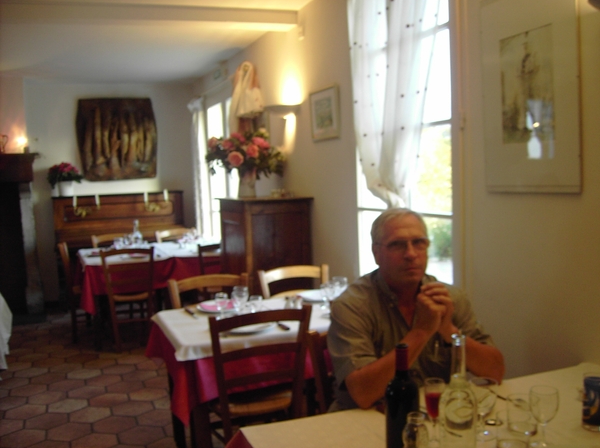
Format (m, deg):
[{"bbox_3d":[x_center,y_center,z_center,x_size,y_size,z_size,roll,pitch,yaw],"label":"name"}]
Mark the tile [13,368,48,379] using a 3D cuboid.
[{"bbox_3d":[-2.086,1.162,4.708,0.246,0.015,0.284,-3,5,-22],"label":"tile"}]

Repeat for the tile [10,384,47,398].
[{"bbox_3d":[-1.922,1.188,4.297,0.246,0.015,0.284,-3,5,-22],"label":"tile"}]

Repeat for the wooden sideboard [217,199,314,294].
[{"bbox_3d":[-0.278,0.450,4.750,0.541,1.290,0.790,-3,5,-22],"label":"wooden sideboard"}]

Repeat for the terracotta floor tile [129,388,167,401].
[{"bbox_3d":[-1.045,1.171,4.167,0.246,0.015,0.284,-3,5,-22],"label":"terracotta floor tile"}]

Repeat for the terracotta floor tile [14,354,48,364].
[{"bbox_3d":[-2.189,1.096,4.977,0.245,0.020,0.280,-4,5,-22],"label":"terracotta floor tile"}]

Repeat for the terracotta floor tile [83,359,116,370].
[{"bbox_3d":[-1.611,1.134,4.896,0.246,0.015,0.284,-3,5,-22],"label":"terracotta floor tile"}]

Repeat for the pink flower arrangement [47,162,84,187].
[{"bbox_3d":[-2.657,-0.556,6.888,0.410,0.300,0.380,-4,5,-20],"label":"pink flower arrangement"}]

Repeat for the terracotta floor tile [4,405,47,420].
[{"bbox_3d":[-1.698,1.176,3.760,0.240,0.020,0.285,-3,4,-22],"label":"terracotta floor tile"}]

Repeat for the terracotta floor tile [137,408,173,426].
[{"bbox_3d":[-0.846,1.168,3.628,0.240,0.020,0.285,-3,4,-22],"label":"terracotta floor tile"}]

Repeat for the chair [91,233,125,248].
[{"bbox_3d":[-1.890,0.560,6.228,0.430,0.880,0.470,-4,5,-20],"label":"chair"}]

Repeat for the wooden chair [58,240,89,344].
[{"bbox_3d":[-1.964,0.610,5.633,0.470,0.880,0.440,-3,4,-22],"label":"wooden chair"}]

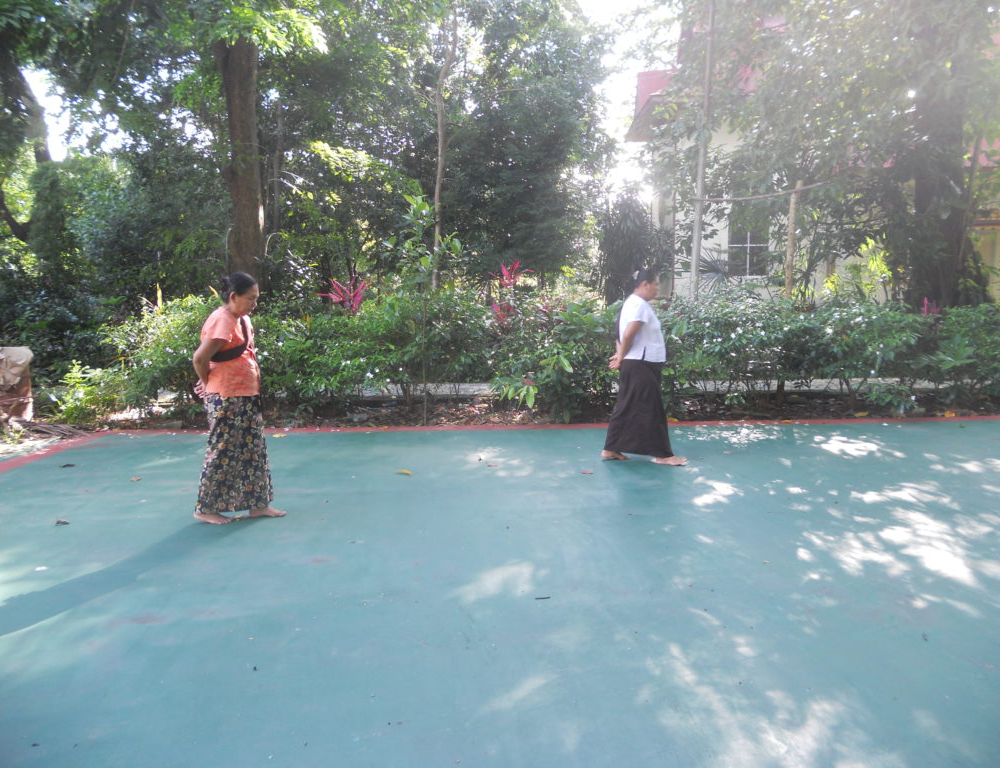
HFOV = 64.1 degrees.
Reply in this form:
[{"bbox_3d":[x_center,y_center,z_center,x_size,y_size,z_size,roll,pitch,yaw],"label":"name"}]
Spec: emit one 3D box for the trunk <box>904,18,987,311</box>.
[{"bbox_3d":[6.934,-3.221,12.376,0.991,4.840,0.800,-1,9,-2],"label":"trunk"}]

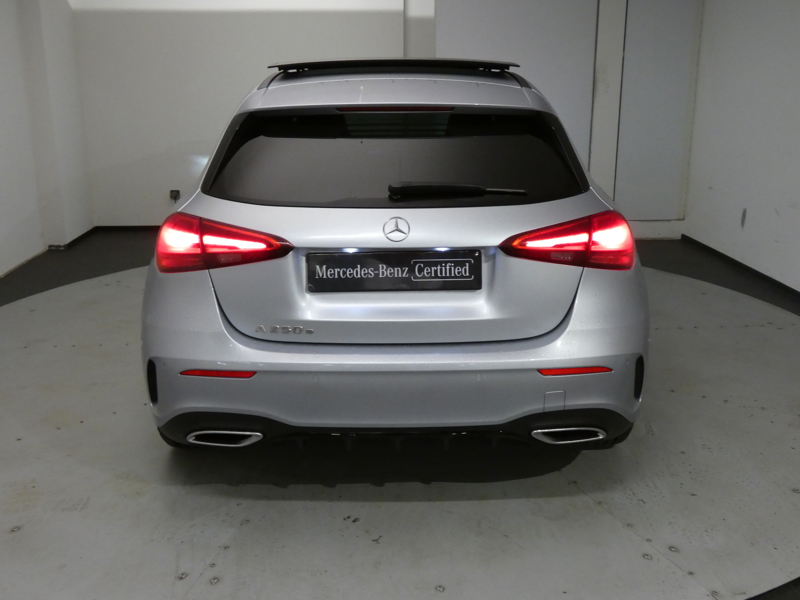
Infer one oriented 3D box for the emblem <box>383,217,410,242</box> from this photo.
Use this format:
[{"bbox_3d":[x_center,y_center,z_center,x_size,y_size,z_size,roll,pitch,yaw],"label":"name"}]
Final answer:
[{"bbox_3d":[-0.010,-0.208,2.389,0.081,0.082,0.015,0,-3,-1],"label":"emblem"}]

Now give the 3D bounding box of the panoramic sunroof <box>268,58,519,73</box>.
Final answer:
[{"bbox_3d":[-0.030,-1.042,3.582,1.016,0.067,0.620,0,15,-1],"label":"panoramic sunroof"}]

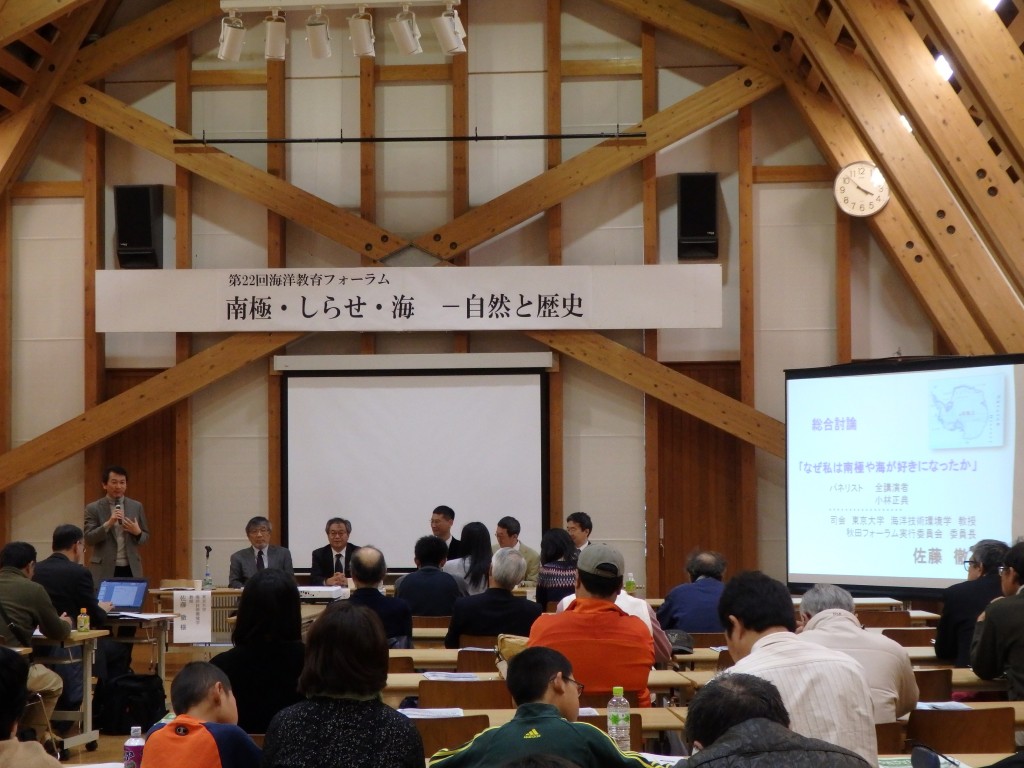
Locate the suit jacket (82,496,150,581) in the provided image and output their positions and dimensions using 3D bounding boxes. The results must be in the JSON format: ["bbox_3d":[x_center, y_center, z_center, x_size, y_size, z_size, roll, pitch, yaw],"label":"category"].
[{"bbox_3d":[-3.060,1.240,12.300,0.520,0.760,0.330,0,-3,-7],"label":"suit jacket"}]

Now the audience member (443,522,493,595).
[{"bbox_3d":[-0.250,1.532,10.461,0.440,1.260,0.740,0,-4,2],"label":"audience member"}]

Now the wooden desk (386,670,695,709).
[{"bbox_3d":[-0.180,1.580,6.580,1.800,0.700,0.500,0,-3,-6],"label":"wooden desk"}]

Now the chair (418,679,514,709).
[{"bbox_3d":[-0.165,1.530,6.270,0.420,0.790,0.500,-1,-3,3],"label":"chair"}]

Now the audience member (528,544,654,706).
[{"bbox_3d":[0.310,1.260,6.250,0.520,1.270,0.720,0,-3,-3],"label":"audience member"}]

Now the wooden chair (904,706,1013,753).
[{"bbox_3d":[1.505,1.480,5.580,0.420,0.790,0.500,0,-3,-3],"label":"wooden chair"}]

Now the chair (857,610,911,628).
[{"bbox_3d":[2.153,1.730,9.570,0.420,0.790,0.500,0,-3,0],"label":"chair"}]

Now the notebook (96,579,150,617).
[{"bbox_3d":[-2.575,1.374,10.280,0.360,0.235,0.300,-1,-3,15],"label":"notebook"}]

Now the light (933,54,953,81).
[{"bbox_3d":[3.030,-2.240,11.250,0.220,0.150,0.220,-1,-3,5],"label":"light"}]

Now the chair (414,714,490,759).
[{"bbox_3d":[-0.278,1.501,5.376,0.420,0.790,0.480,0,-4,-2],"label":"chair"}]

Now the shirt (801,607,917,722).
[{"bbox_3d":[1.135,0.985,5.530,0.520,0.500,0.420,0,-3,-7],"label":"shirt"}]

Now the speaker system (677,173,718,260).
[{"bbox_3d":[1.741,-1.568,14.950,0.370,0.800,0.410,-1,-3,4],"label":"speaker system"}]

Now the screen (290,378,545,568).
[{"bbox_3d":[-0.910,0.825,15.100,2.520,1.900,0.040,-1,-3,5],"label":"screen"}]

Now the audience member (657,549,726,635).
[{"bbox_3d":[1.040,1.480,8.620,0.520,1.180,0.750,0,-3,-2],"label":"audience member"}]

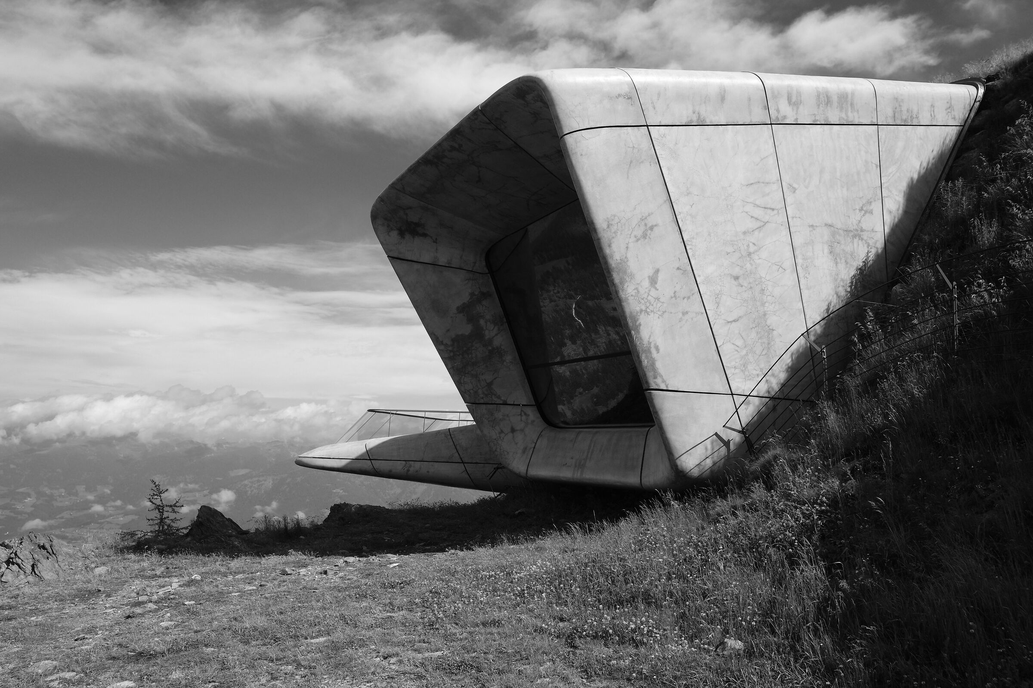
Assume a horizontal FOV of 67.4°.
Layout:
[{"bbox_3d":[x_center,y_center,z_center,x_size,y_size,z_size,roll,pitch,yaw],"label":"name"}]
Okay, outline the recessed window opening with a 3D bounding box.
[{"bbox_3d":[0.736,-0.292,13.039,0.500,3.675,3.528,-20,4,-29],"label":"recessed window opening"}]

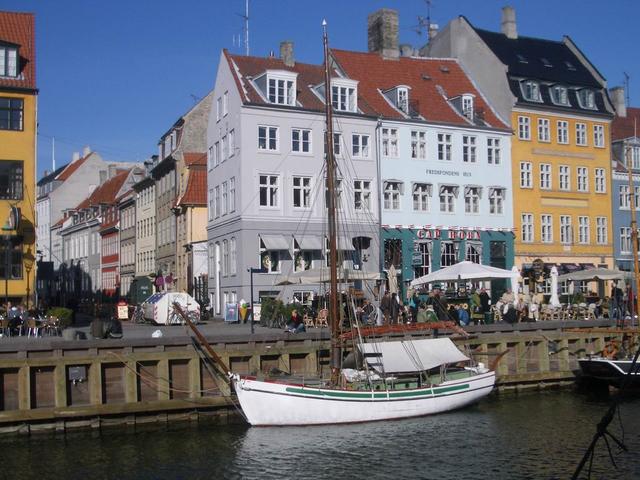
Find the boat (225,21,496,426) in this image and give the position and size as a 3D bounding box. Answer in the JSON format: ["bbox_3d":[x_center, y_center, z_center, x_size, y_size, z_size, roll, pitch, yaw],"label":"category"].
[{"bbox_3d":[1.942,-0.855,37.787,13.308,16.451,3.400,1,-4,-29],"label":"boat"}]

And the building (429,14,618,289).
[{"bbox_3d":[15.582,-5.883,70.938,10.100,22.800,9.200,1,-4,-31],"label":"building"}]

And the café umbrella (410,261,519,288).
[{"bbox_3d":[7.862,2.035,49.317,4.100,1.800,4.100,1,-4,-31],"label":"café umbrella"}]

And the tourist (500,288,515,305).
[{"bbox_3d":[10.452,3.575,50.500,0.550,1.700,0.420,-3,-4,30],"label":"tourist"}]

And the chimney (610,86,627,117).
[{"bbox_3d":[25.715,-11.747,78.513,1.200,2.600,0.900,1,-4,-31],"label":"chimney"}]

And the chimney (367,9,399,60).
[{"bbox_3d":[4.740,-14.786,66.830,1.400,3.800,2.000,1,-4,-31],"label":"chimney"}]

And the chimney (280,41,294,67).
[{"bbox_3d":[-2.239,-12.889,63.331,0.620,1.740,0.880,1,-4,-31],"label":"chimney"}]

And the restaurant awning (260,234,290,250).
[{"bbox_3d":[-2.758,0.166,56.007,1.620,0.950,0.920,1,-4,-31],"label":"restaurant awning"}]

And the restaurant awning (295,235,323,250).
[{"bbox_3d":[-0.722,0.160,57.231,1.620,0.950,0.920,1,-4,-31],"label":"restaurant awning"}]

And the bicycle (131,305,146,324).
[{"bbox_3d":[-10.418,4.276,52.000,0.580,1.080,1.720,-2,-4,15],"label":"bicycle"}]

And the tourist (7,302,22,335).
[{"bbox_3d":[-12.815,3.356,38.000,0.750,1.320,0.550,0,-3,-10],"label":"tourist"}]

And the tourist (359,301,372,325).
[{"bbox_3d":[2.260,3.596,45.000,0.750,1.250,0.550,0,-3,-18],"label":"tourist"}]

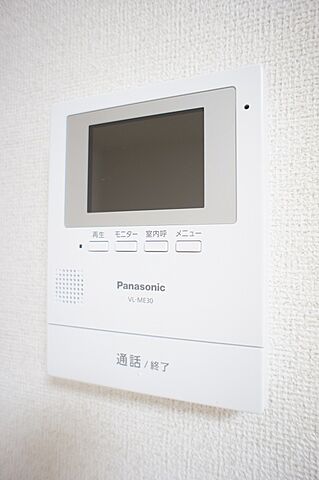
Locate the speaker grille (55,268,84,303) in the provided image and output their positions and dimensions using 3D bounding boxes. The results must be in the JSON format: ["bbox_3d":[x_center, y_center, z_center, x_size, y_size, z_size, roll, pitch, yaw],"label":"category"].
[{"bbox_3d":[-0.056,0.029,0.198,0.020,0.020,0.002,0,-2,21],"label":"speaker grille"}]

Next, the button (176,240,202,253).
[{"bbox_3d":[0.015,0.003,0.172,0.015,0.006,0.003,0,-2,21],"label":"button"}]

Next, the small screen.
[{"bbox_3d":[-0.010,-0.044,0.184,0.072,0.054,0.005,0,-2,21],"label":"small screen"}]

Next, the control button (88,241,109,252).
[{"bbox_3d":[-0.037,0.004,0.191,0.014,0.006,0.003,0,-2,21],"label":"control button"}]

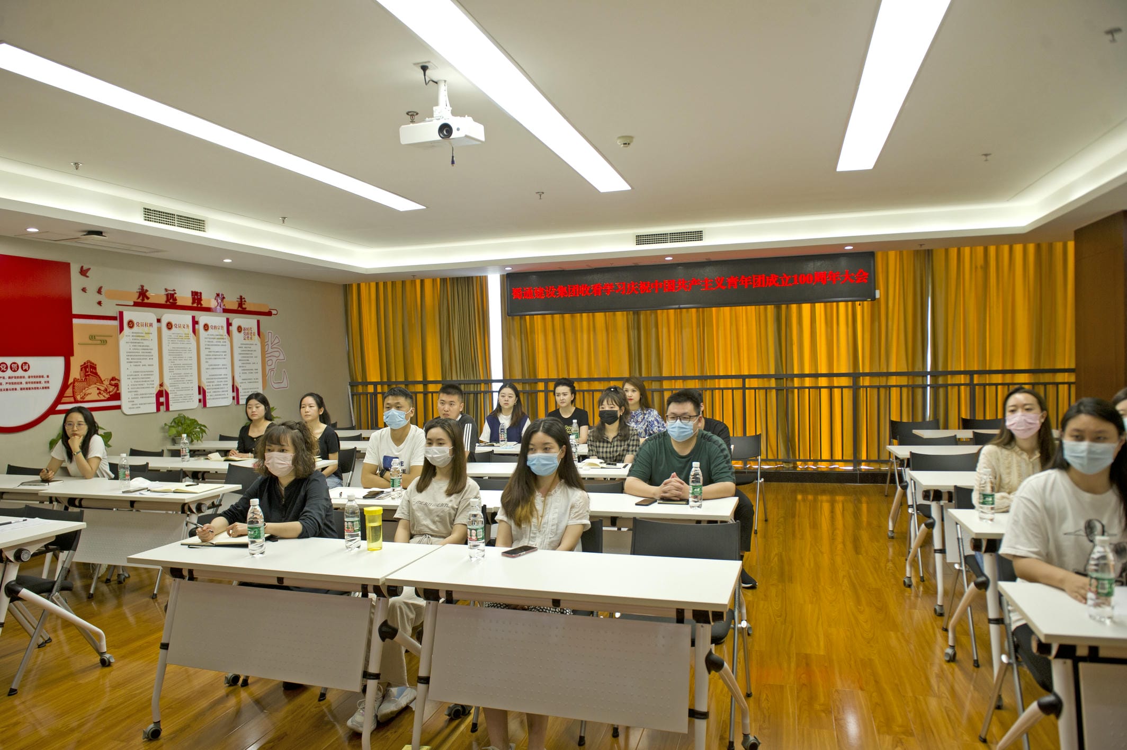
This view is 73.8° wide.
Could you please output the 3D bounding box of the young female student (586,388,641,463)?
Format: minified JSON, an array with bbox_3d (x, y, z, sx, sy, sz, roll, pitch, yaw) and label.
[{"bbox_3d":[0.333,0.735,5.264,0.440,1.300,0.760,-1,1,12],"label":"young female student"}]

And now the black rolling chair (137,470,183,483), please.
[{"bbox_3d":[-2.929,1.085,5.208,0.480,0.790,0.550,-1,1,4],"label":"black rolling chair"}]

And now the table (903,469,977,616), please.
[{"bbox_3d":[2.735,0.988,4.383,1.210,0.745,0.510,-1,1,17],"label":"table"}]

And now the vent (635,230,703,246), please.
[{"bbox_3d":[1.158,-1.509,8.276,0.770,0.130,0.040,-1,1,17],"label":"vent"}]

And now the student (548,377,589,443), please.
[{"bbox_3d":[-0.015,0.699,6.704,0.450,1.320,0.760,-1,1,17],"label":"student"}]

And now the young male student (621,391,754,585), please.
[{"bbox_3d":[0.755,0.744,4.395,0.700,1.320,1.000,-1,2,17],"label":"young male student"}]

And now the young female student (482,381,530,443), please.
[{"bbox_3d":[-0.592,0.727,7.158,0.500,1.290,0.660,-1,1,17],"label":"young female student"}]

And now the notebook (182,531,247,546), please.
[{"bbox_3d":[-1.462,0.728,3.354,0.360,0.022,0.250,-1,2,17],"label":"notebook"}]

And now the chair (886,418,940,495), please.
[{"bbox_3d":[3.550,0.875,7.521,0.510,0.790,0.570,-1,1,17],"label":"chair"}]

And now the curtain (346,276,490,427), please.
[{"bbox_3d":[-1.969,-0.038,10.290,2.120,2.540,0.160,-1,1,17],"label":"curtain"}]

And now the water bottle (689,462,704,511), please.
[{"bbox_3d":[0.674,0.564,3.836,0.066,0.230,0.066,-1,1,17],"label":"water bottle"}]

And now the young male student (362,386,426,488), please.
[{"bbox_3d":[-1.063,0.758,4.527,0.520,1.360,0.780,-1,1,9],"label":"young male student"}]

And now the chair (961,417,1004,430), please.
[{"bbox_3d":[4.118,0.849,7.184,0.500,0.800,0.540,-1,2,17],"label":"chair"}]

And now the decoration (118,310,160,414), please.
[{"bbox_3d":[-4.045,-0.116,7.193,0.025,0.960,0.450,-1,2,17],"label":"decoration"}]

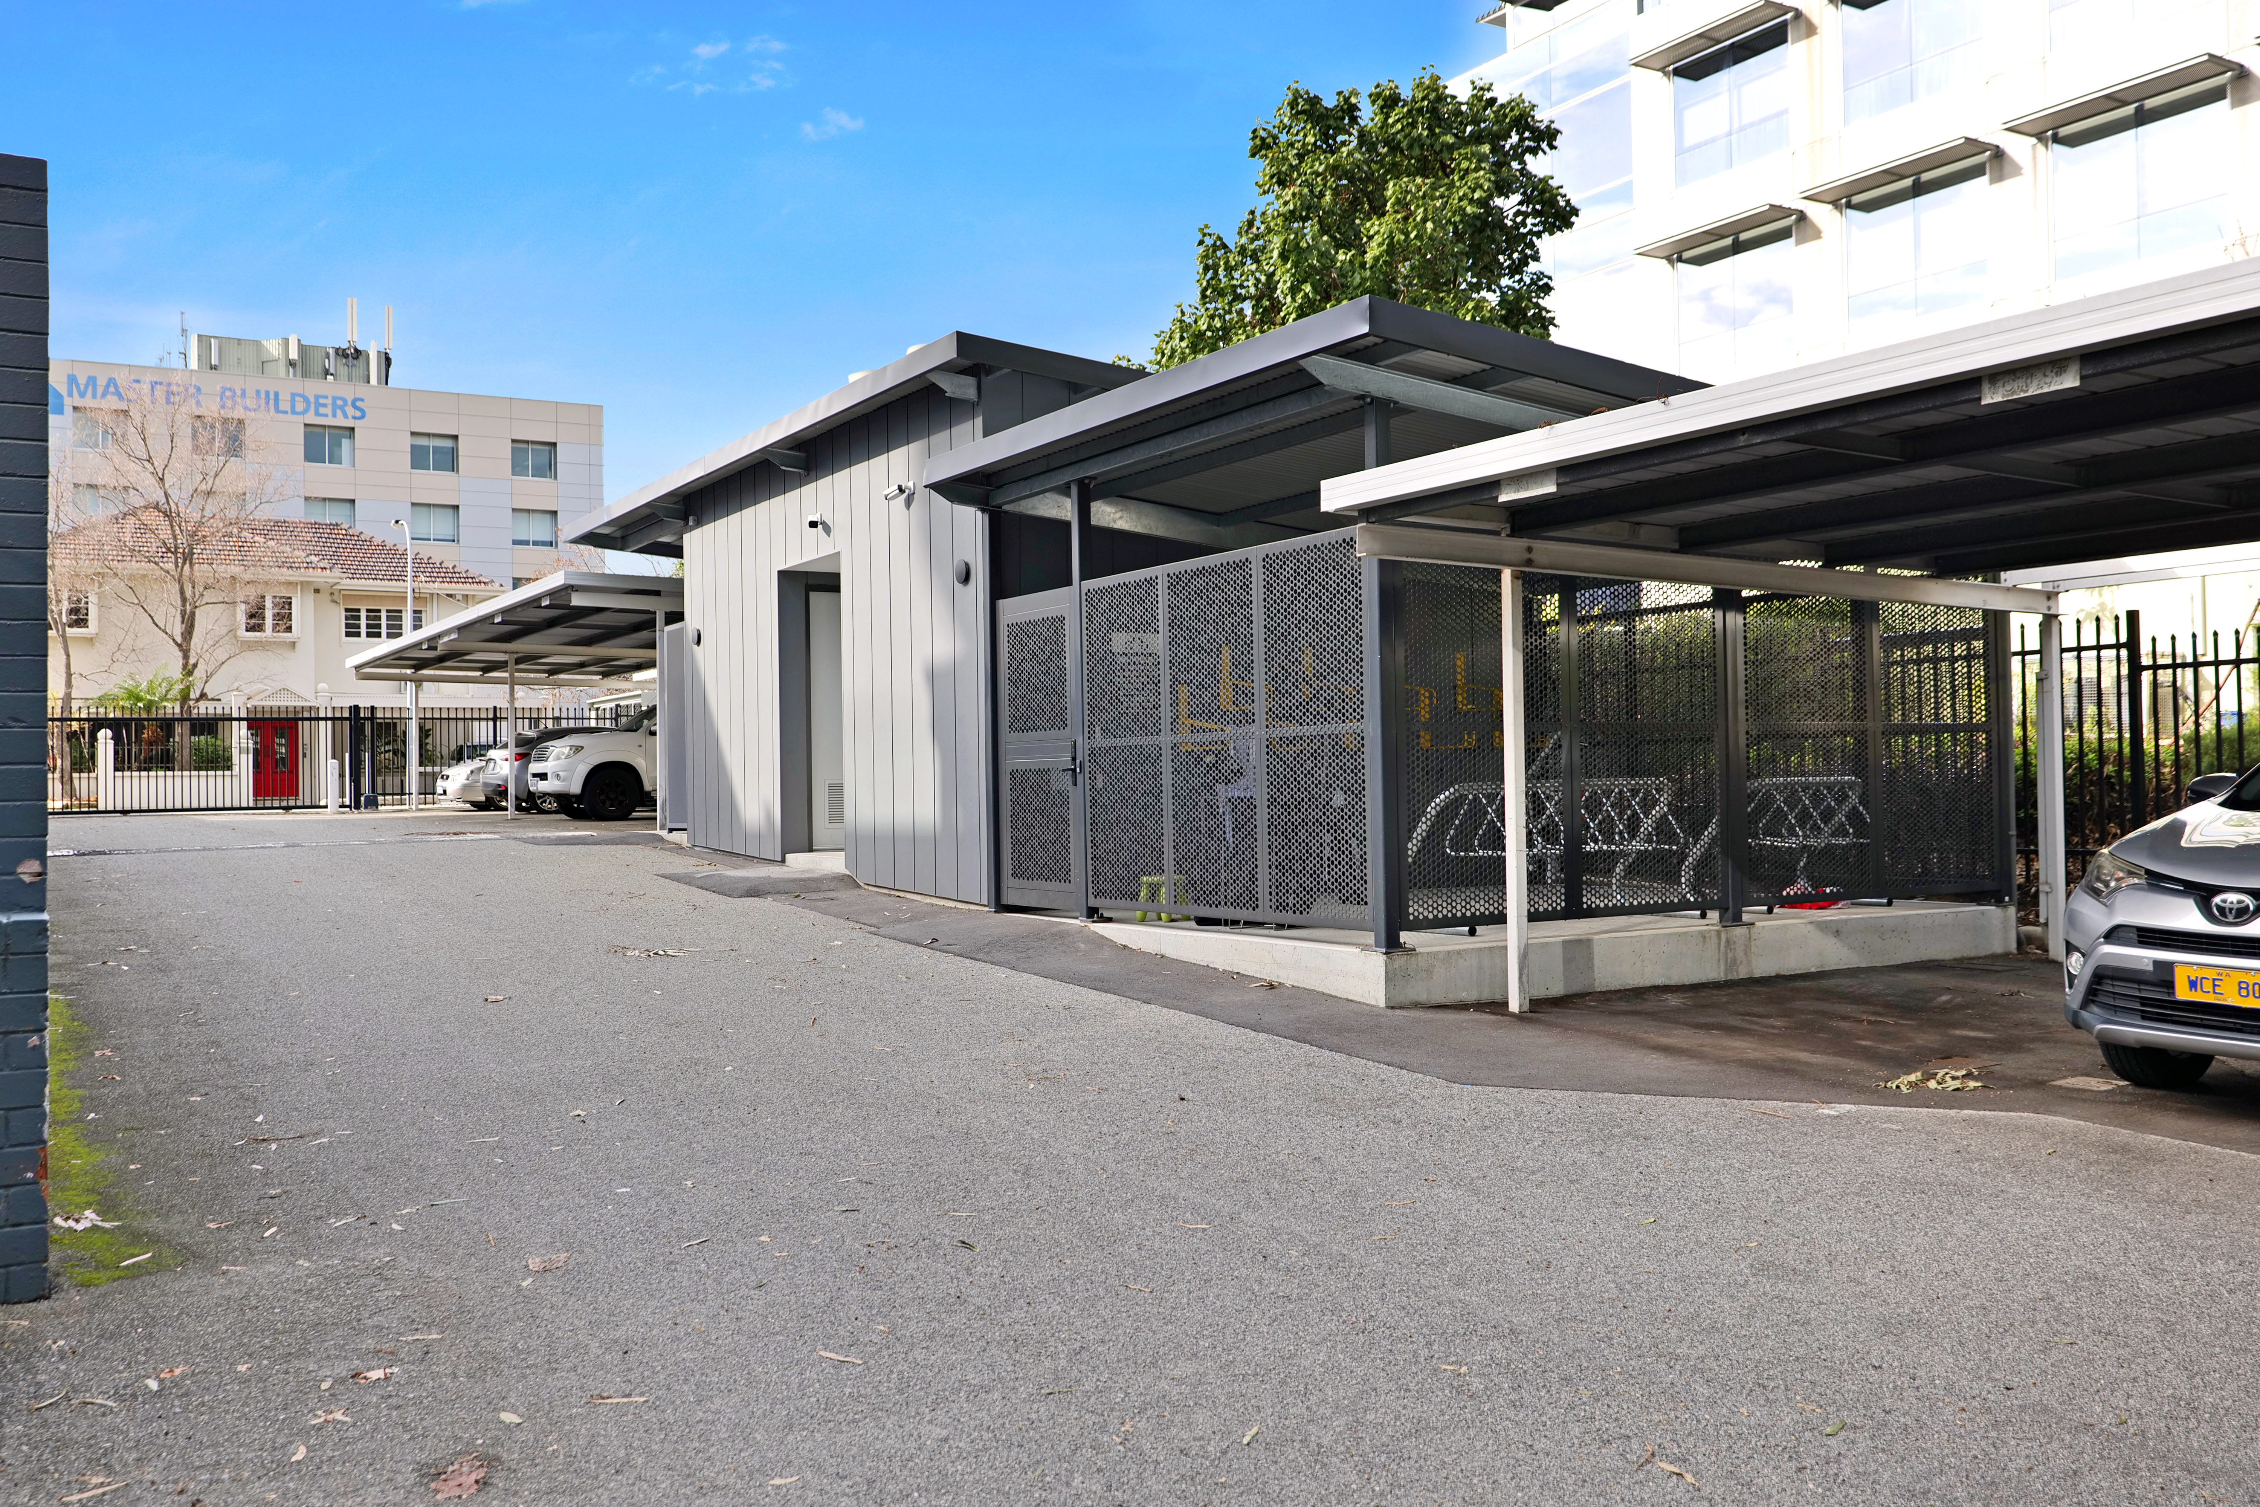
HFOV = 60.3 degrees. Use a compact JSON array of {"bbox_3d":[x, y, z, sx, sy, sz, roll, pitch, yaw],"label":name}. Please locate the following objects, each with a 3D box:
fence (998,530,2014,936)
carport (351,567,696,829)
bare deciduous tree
[{"bbox_3d":[2.474,-0.080,13.229,5.200,2.160,4.300,-1,-1,-30],"label":"fence"},{"bbox_3d":[-7.705,-0.427,30.110,5.950,2.900,15.900,-1,-1,-30],"label":"carport"},{"bbox_3d":[-22.721,-3.841,46.500,5.300,9.800,5.300,-1,-1,-26],"label":"bare deciduous tree"}]

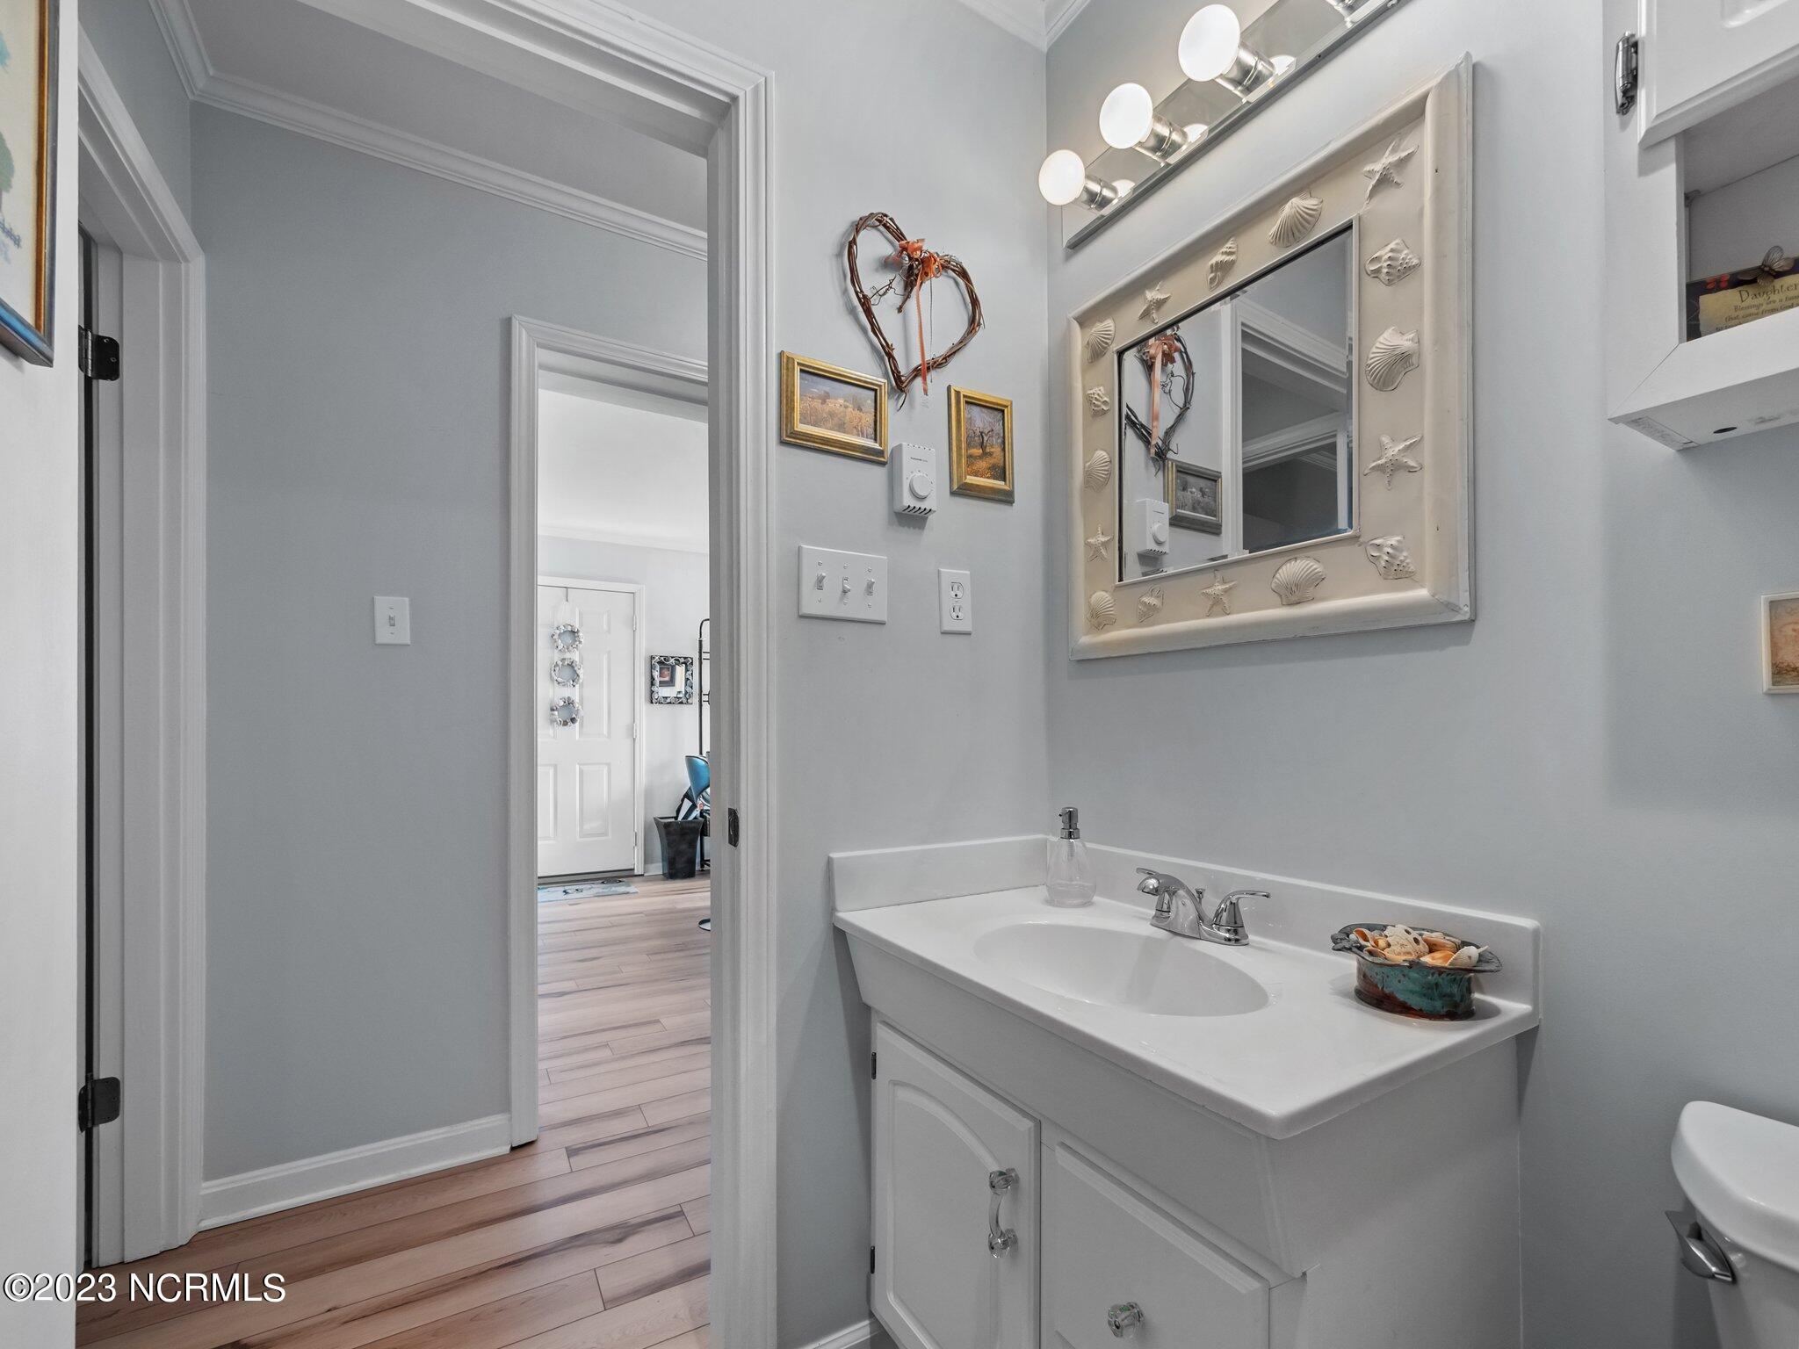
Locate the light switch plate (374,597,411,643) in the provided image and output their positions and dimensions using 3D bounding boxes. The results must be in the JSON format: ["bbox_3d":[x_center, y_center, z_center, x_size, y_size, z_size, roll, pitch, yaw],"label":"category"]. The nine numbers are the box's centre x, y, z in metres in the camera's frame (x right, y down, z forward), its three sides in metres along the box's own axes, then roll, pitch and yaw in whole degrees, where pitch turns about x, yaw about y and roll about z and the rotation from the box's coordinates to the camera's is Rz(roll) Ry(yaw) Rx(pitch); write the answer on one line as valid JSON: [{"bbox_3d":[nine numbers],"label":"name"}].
[{"bbox_3d":[-1.209,-0.127,1.735,0.071,0.115,0.018,1,-1,-29],"label":"light switch plate"}]

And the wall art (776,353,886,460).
[{"bbox_3d":[-0.103,-0.432,1.191,0.192,0.147,0.022,1,-3,-31],"label":"wall art"}]

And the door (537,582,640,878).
[{"bbox_3d":[-2.385,0.406,5.235,0.920,2.050,0.050,1,-3,-31],"label":"door"}]

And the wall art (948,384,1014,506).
[{"bbox_3d":[0.152,-0.423,1.340,0.140,0.192,0.020,1,-1,-29],"label":"wall art"}]

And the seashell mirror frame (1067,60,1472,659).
[{"bbox_3d":[0.477,-0.365,1.086,0.040,0.642,0.618,1,-3,-31],"label":"seashell mirror frame"}]

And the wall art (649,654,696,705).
[{"bbox_3d":[-1.716,0.045,5.520,0.312,0.352,0.030,1,-3,-31],"label":"wall art"}]

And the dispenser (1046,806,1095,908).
[{"bbox_3d":[0.302,0.314,1.275,0.083,0.164,0.083,-1,-2,37],"label":"dispenser"}]

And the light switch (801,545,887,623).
[{"bbox_3d":[-0.093,-0.148,1.207,0.162,0.115,0.020,1,-1,-29],"label":"light switch"}]

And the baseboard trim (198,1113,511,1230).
[{"bbox_3d":[-1.238,1.138,1.690,0.590,0.102,0.020,1,-1,-29],"label":"baseboard trim"}]

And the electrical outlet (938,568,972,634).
[{"bbox_3d":[0.103,-0.130,1.310,0.070,0.115,0.010,1,-3,-31],"label":"electrical outlet"}]

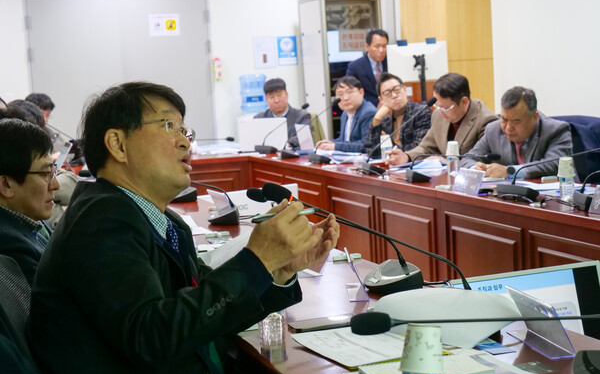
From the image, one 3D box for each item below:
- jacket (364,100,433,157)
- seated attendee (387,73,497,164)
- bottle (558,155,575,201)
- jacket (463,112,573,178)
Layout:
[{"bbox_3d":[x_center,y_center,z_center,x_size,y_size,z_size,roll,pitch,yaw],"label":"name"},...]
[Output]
[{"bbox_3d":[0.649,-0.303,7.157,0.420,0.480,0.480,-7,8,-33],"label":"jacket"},{"bbox_3d":[0.848,-0.066,6.556,0.680,1.220,0.540,-6,7,-24],"label":"seated attendee"},{"bbox_3d":[1.110,-0.030,4.620,0.070,0.187,0.070,-6,7,-21],"label":"bottle"},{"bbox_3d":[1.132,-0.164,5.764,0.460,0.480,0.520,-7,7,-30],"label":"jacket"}]

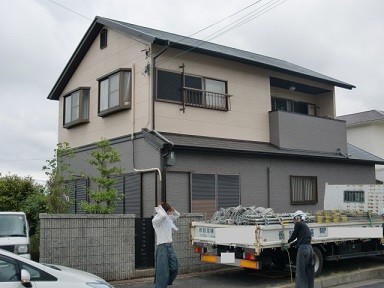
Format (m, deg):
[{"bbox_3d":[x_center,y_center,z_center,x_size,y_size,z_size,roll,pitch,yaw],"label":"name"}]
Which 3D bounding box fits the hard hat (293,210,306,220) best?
[{"bbox_3d":[2.050,1.355,9.500,0.270,0.165,0.215,-10,0,-35],"label":"hard hat"}]

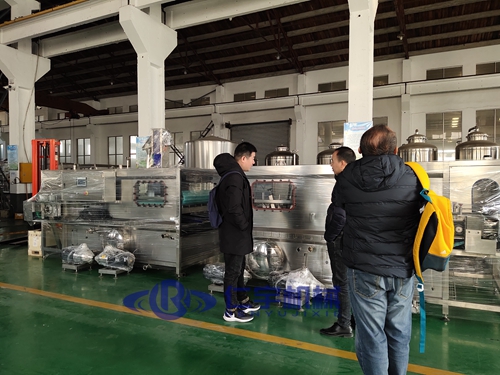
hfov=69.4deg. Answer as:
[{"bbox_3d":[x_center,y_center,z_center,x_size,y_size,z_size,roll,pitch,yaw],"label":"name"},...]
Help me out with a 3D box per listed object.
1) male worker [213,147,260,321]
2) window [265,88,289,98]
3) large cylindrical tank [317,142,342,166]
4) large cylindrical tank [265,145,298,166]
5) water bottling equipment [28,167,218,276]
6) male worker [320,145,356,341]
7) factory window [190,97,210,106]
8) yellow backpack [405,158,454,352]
[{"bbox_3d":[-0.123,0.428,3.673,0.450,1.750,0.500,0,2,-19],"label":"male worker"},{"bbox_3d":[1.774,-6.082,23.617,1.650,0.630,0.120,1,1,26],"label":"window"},{"bbox_3d":[2.395,-0.020,10.166,0.990,2.430,0.990,0,1,0],"label":"large cylindrical tank"},{"bbox_3d":[0.974,-0.025,10.845,0.990,2.410,0.990,1,1,26],"label":"large cylindrical tank"},{"bbox_3d":[-2.318,0.474,6.605,3.500,1.600,1.350,1,1,26],"label":"water bottling equipment"},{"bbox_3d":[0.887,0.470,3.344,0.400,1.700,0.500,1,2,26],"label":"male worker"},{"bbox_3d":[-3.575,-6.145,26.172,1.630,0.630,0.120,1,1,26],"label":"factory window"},{"bbox_3d":[1.025,0.386,2.050,0.220,1.000,0.290,0,1,14],"label":"yellow backpack"}]

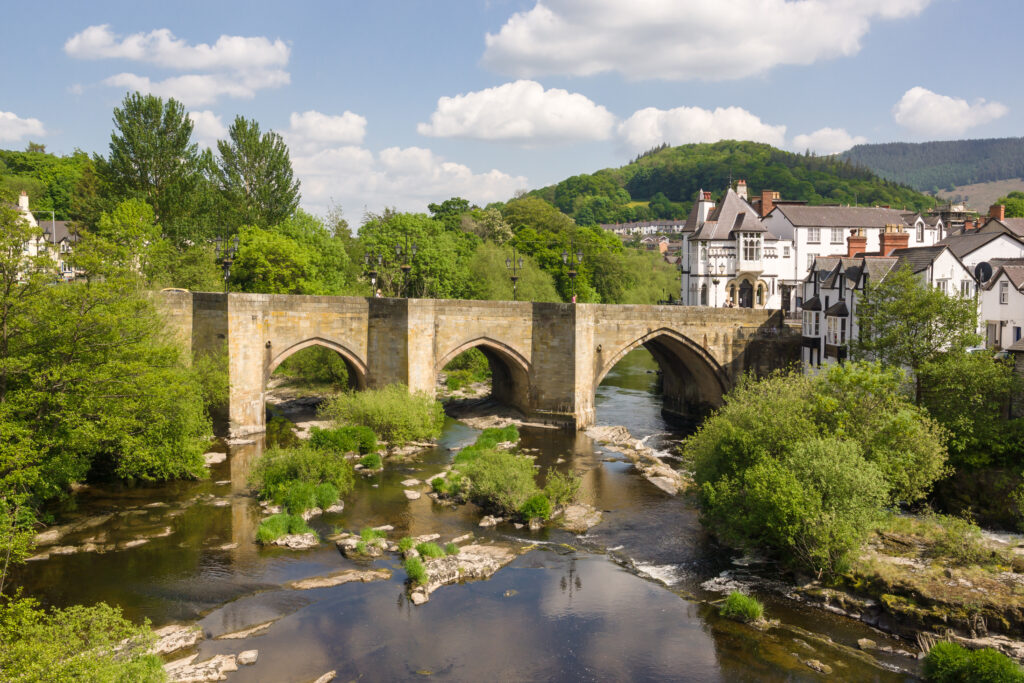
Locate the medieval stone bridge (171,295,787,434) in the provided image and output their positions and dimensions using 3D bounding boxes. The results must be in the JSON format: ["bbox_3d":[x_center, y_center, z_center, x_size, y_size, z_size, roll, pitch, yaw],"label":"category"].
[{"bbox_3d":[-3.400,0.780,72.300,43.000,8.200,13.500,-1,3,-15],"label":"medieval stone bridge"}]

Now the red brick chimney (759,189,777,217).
[{"bbox_3d":[23.999,-12.944,104.000,1.000,2.600,1.100,0,2,-6],"label":"red brick chimney"}]

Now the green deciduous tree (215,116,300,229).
[{"bbox_3d":[-26.491,-12.041,115.478,8.915,22.586,8.469,0,2,0],"label":"green deciduous tree"}]

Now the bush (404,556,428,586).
[{"bbox_3d":[-2.393,5.763,27.800,0.620,0.650,0.600,0,2,0],"label":"bush"}]

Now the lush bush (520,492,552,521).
[{"bbox_3d":[0.846,5.696,38.300,1.100,0.950,1.000,0,2,0],"label":"lush bush"}]

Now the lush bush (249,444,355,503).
[{"bbox_3d":[-7.852,4.804,41.382,3.950,2.000,3.200,0,2,0],"label":"lush bush"}]

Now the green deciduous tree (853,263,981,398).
[{"bbox_3d":[17.501,-0.178,48.000,5.400,6.500,5.000,0,2,0],"label":"green deciduous tree"}]

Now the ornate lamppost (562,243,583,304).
[{"bbox_3d":[3.654,-3.614,67.000,1.050,4.700,0.450,0,2,-12],"label":"ornate lamppost"}]

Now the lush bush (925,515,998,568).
[{"bbox_3d":[12.209,5.244,30.000,1.900,0.950,1.700,0,2,0],"label":"lush bush"}]

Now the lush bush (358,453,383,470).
[{"bbox_3d":[-6.403,5.430,50.200,1.080,0.750,0.950,0,2,0],"label":"lush bush"}]

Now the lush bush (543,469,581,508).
[{"bbox_3d":[1.785,5.300,40.000,1.400,1.400,1.300,0,2,0],"label":"lush bush"}]

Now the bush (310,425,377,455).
[{"bbox_3d":[-8.039,4.590,52.927,3.150,1.350,2.200,0,2,0],"label":"bush"}]

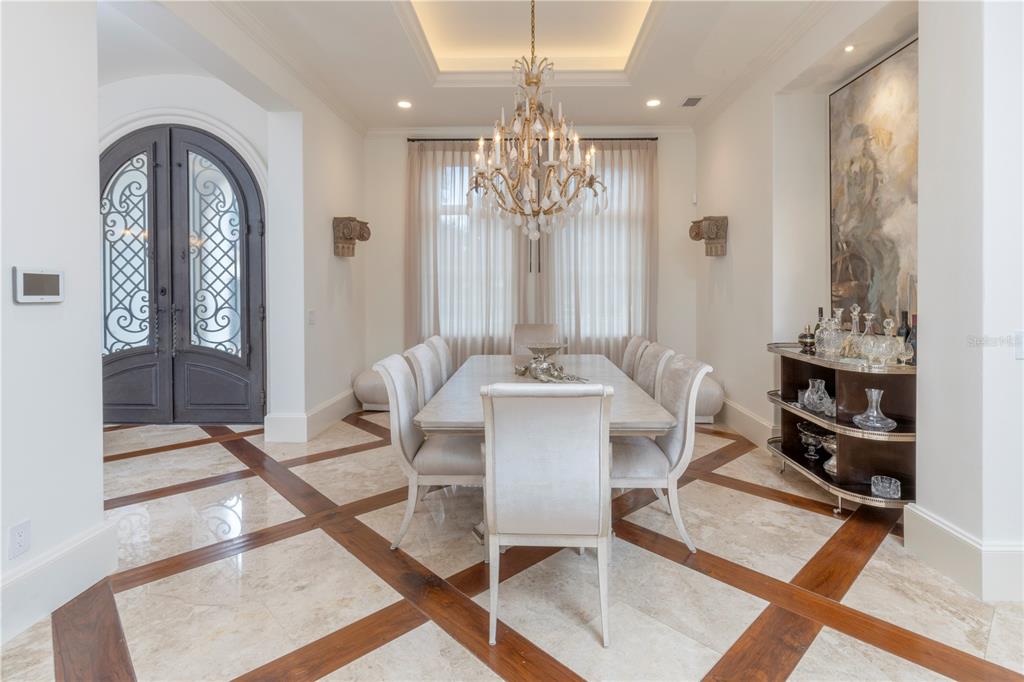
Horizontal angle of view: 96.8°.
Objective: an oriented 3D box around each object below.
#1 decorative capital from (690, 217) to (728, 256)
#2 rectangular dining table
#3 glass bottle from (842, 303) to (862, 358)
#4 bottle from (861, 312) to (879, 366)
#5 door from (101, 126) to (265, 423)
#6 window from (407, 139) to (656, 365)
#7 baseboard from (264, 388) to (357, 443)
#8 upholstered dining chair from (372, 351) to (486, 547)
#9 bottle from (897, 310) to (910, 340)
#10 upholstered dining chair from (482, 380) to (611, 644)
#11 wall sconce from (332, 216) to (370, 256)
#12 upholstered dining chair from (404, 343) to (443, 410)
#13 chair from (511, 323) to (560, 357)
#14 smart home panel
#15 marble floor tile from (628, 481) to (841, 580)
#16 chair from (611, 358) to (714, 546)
[{"bbox_3d":[2.100,-1.130,4.900,0.280,0.410,0.440,0,5,2],"label":"decorative capital"},{"bbox_3d":[0.200,0.635,3.180,1.200,0.770,2.150,0,5,2],"label":"rectangular dining table"},{"bbox_3d":[2.190,-0.070,2.930,0.115,0.345,0.115,0,5,2],"label":"glass bottle"},{"bbox_3d":[2.170,-0.010,2.760,0.098,0.315,0.098,0,5,2],"label":"bottle"},{"bbox_3d":[-3.522,-0.693,4.705,1.924,3.093,0.169,0,3,3],"label":"door"},{"bbox_3d":[0.233,-0.949,5.430,2.984,2.937,0.159,0,3,3],"label":"window"},{"bbox_3d":[-1.995,0.702,4.775,0.387,0.266,1.390,0,3,3],"label":"baseboard"},{"bbox_3d":[-0.400,0.575,2.600,0.650,0.970,0.600,0,5,2],"label":"upholstered dining chair"},{"bbox_3d":[2.362,-0.019,2.740,0.082,0.316,0.082,0,3,3],"label":"bottle"},{"bbox_3d":[0.162,0.629,2.020,0.566,1.013,0.655,0,3,3],"label":"upholstered dining chair"},{"bbox_3d":[-1.693,-1.077,4.835,0.248,0.402,0.417,0,3,3],"label":"wall sconce"},{"bbox_3d":[-0.382,0.514,3.157,0.616,0.993,0.506,0,3,3],"label":"upholstered dining chair"},{"bbox_3d":[0.232,0.350,4.420,0.580,0.970,0.650,0,5,2],"label":"chair"},{"bbox_3d":[-1.940,-0.226,1.870,0.024,0.136,0.180,0,5,2],"label":"smart home panel"},{"bbox_3d":[1.316,1.062,2.693,0.864,0.020,0.883,5,7,43],"label":"marble floor tile"},{"bbox_3d":[0.705,0.575,2.570,0.650,0.970,0.600,0,5,2],"label":"chair"}]

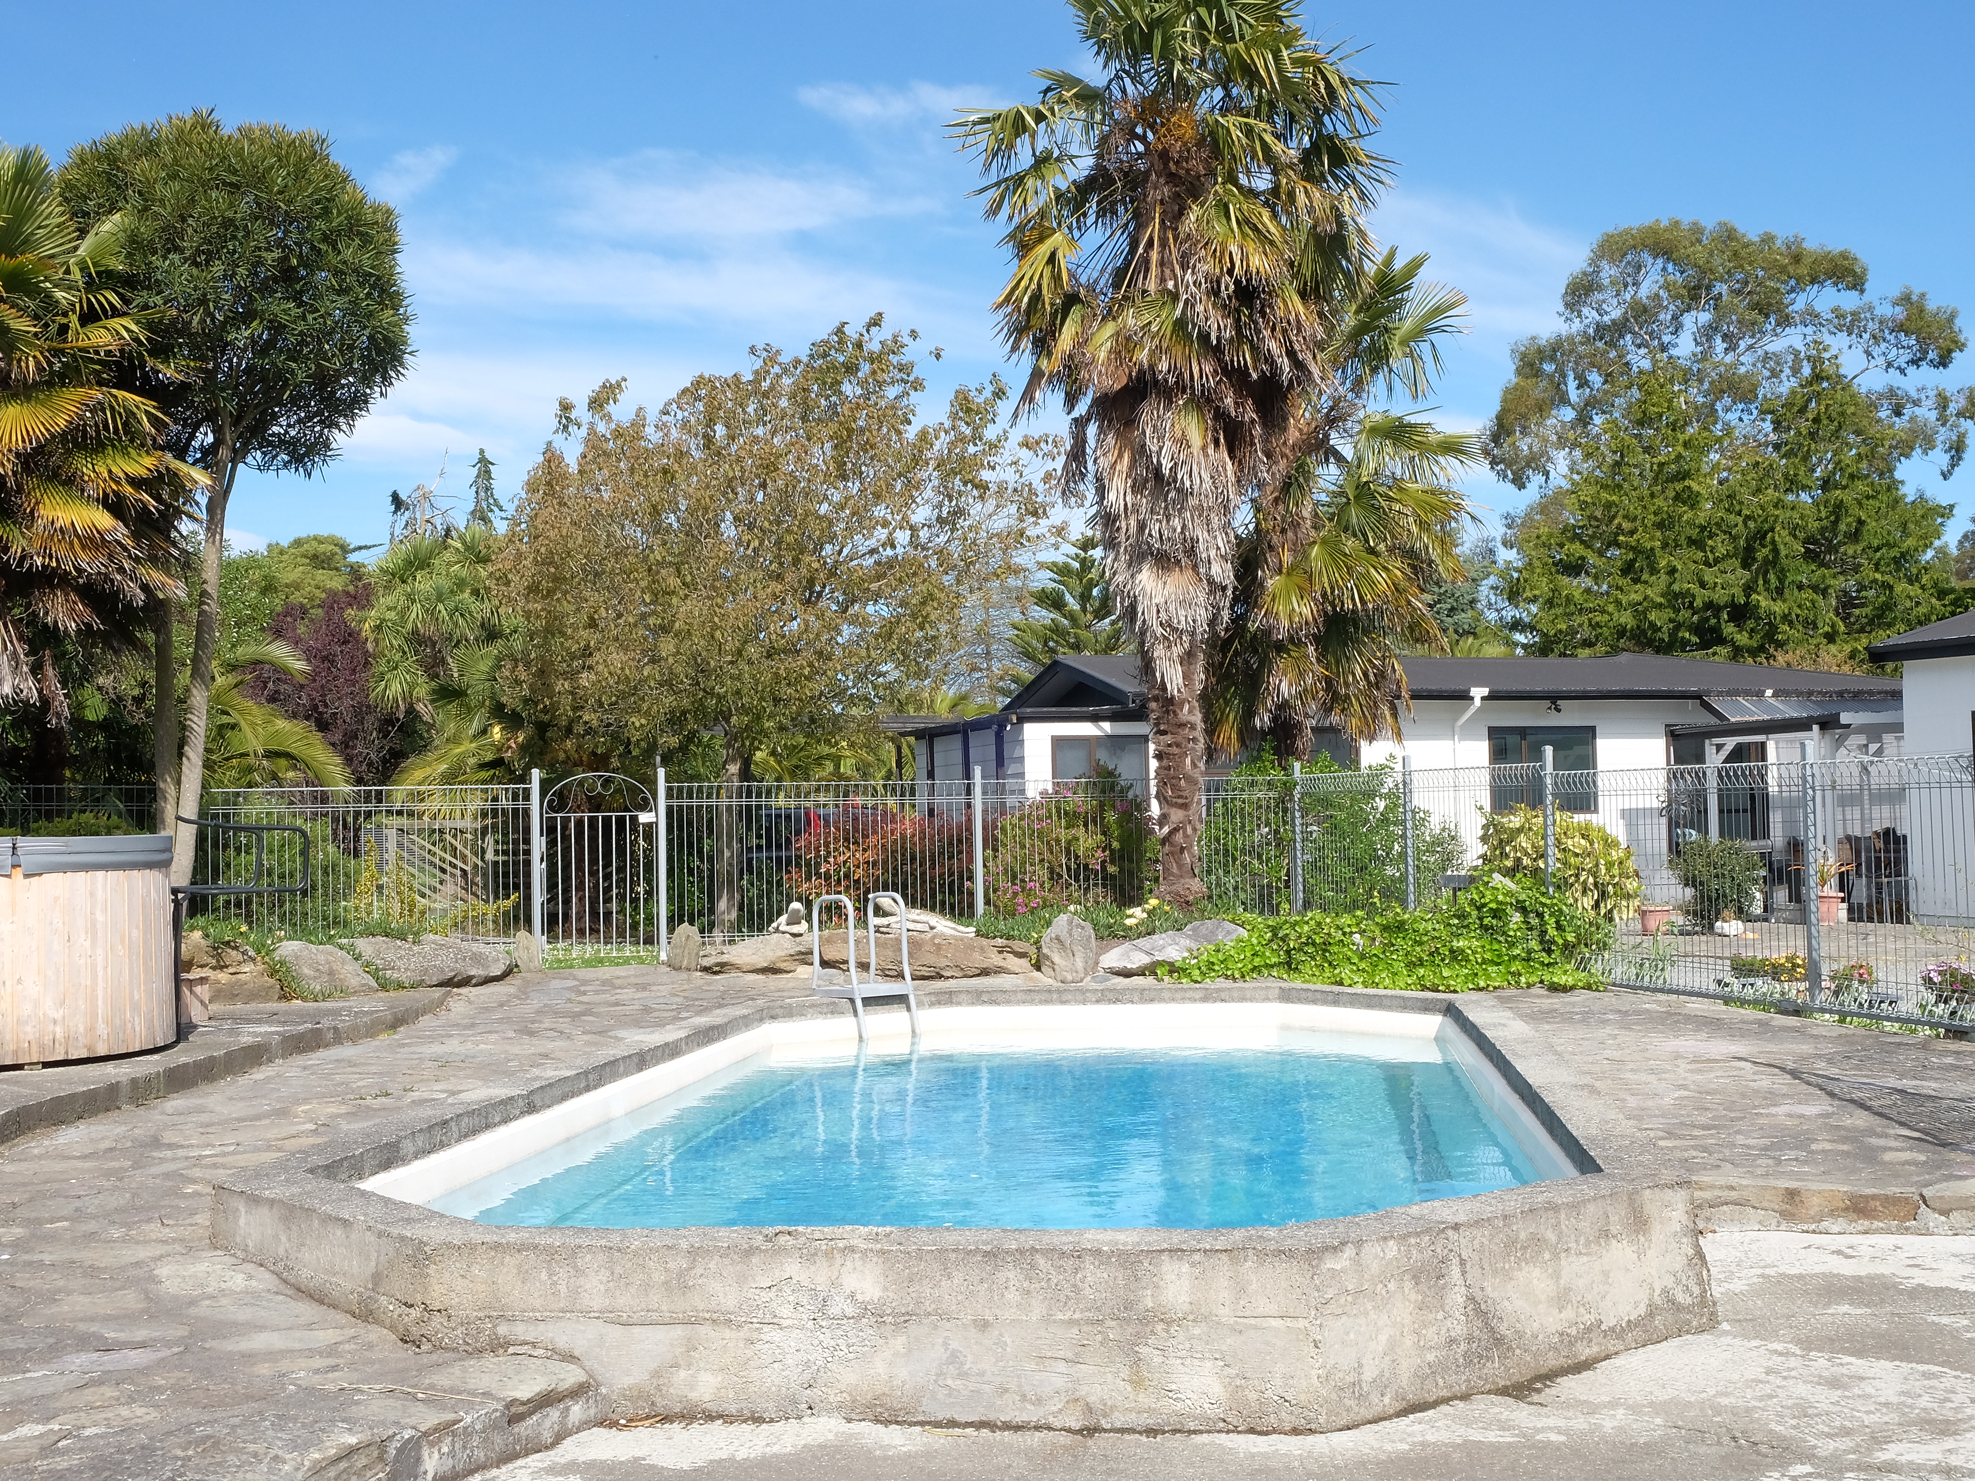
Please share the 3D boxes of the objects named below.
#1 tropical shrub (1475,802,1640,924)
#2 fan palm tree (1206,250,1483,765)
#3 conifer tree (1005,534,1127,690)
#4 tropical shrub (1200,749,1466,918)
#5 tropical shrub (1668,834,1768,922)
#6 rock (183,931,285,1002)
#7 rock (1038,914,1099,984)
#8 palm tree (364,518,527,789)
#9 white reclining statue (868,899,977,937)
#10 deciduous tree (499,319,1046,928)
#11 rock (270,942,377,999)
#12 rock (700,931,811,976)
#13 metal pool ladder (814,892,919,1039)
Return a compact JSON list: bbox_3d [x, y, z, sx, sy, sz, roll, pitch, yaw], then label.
[{"bbox_3d":[3.792,0.939,14.776,1.050,1.024,1.000,-1,-2,0],"label":"tropical shrub"},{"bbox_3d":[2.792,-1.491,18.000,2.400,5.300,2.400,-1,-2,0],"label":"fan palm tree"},{"bbox_3d":[1.600,-0.640,39.000,3.200,6.300,3.200,-1,-2,0],"label":"conifer tree"},{"bbox_3d":[2.618,0.762,16.883,1.900,1.339,1.500,-1,-2,0],"label":"tropical shrub"},{"bbox_3d":[7.105,1.351,21.600,0.960,0.900,0.920,-1,-2,0],"label":"tropical shrub"},{"bbox_3d":[-4.439,1.324,13.015,0.680,0.408,0.500,-1,-2,0],"label":"rock"},{"bbox_3d":[0.547,1.398,14.900,0.400,0.460,0.280,-1,-2,0],"label":"rock"},{"bbox_3d":[-5.761,-0.141,23.519,1.800,4.329,1.800,-1,-2,0],"label":"palm tree"},{"bbox_3d":[-0.425,1.140,14.300,0.700,0.250,0.280,-1,-2,0],"label":"white reclining statue"},{"bbox_3d":[-2.088,-1.119,21.549,5.100,5.988,4.800,-1,-2,0],"label":"deciduous tree"},{"bbox_3d":[-3.964,1.372,13.263,0.620,0.318,0.450,-1,-2,0],"label":"rock"},{"bbox_3d":[-1.646,1.516,15.900,0.840,0.320,0.500,-1,-2,0],"label":"rock"},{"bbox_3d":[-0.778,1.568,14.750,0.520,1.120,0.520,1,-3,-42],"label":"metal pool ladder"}]

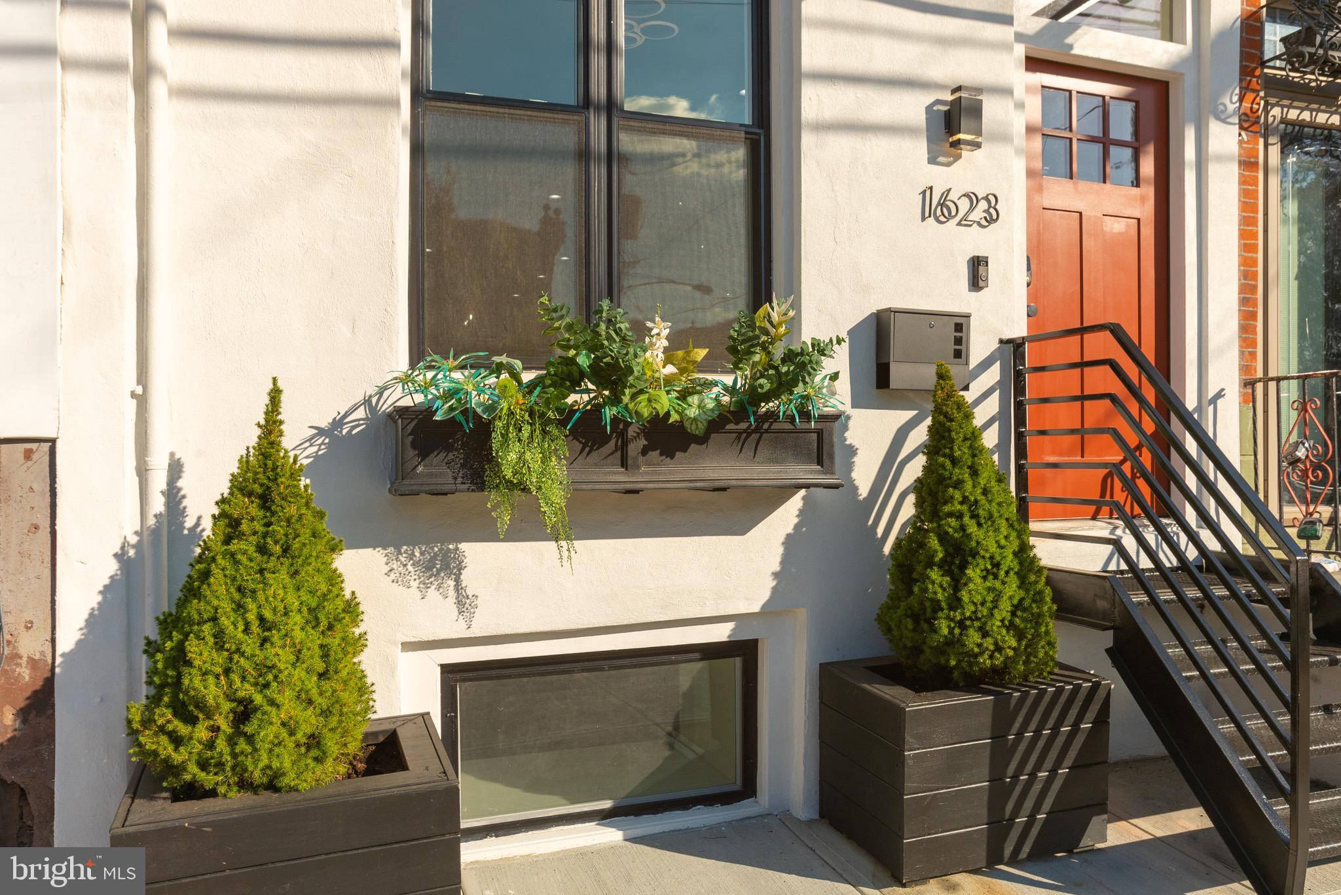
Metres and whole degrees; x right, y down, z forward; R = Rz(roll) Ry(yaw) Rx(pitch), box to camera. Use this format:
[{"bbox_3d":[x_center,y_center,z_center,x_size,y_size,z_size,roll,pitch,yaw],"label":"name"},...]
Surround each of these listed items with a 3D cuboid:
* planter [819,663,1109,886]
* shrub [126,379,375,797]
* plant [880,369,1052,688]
[{"bbox_3d":[1.083,1.141,3.636,0.874,0.597,0.576,-1,2,-21],"label":"planter"},{"bbox_3d":[-1.169,0.365,2.727,0.640,1.118,0.612,-1,2,-21],"label":"shrub"},{"bbox_3d":[1.102,0.275,3.595,0.640,1.171,0.612,-1,2,-21],"label":"plant"}]

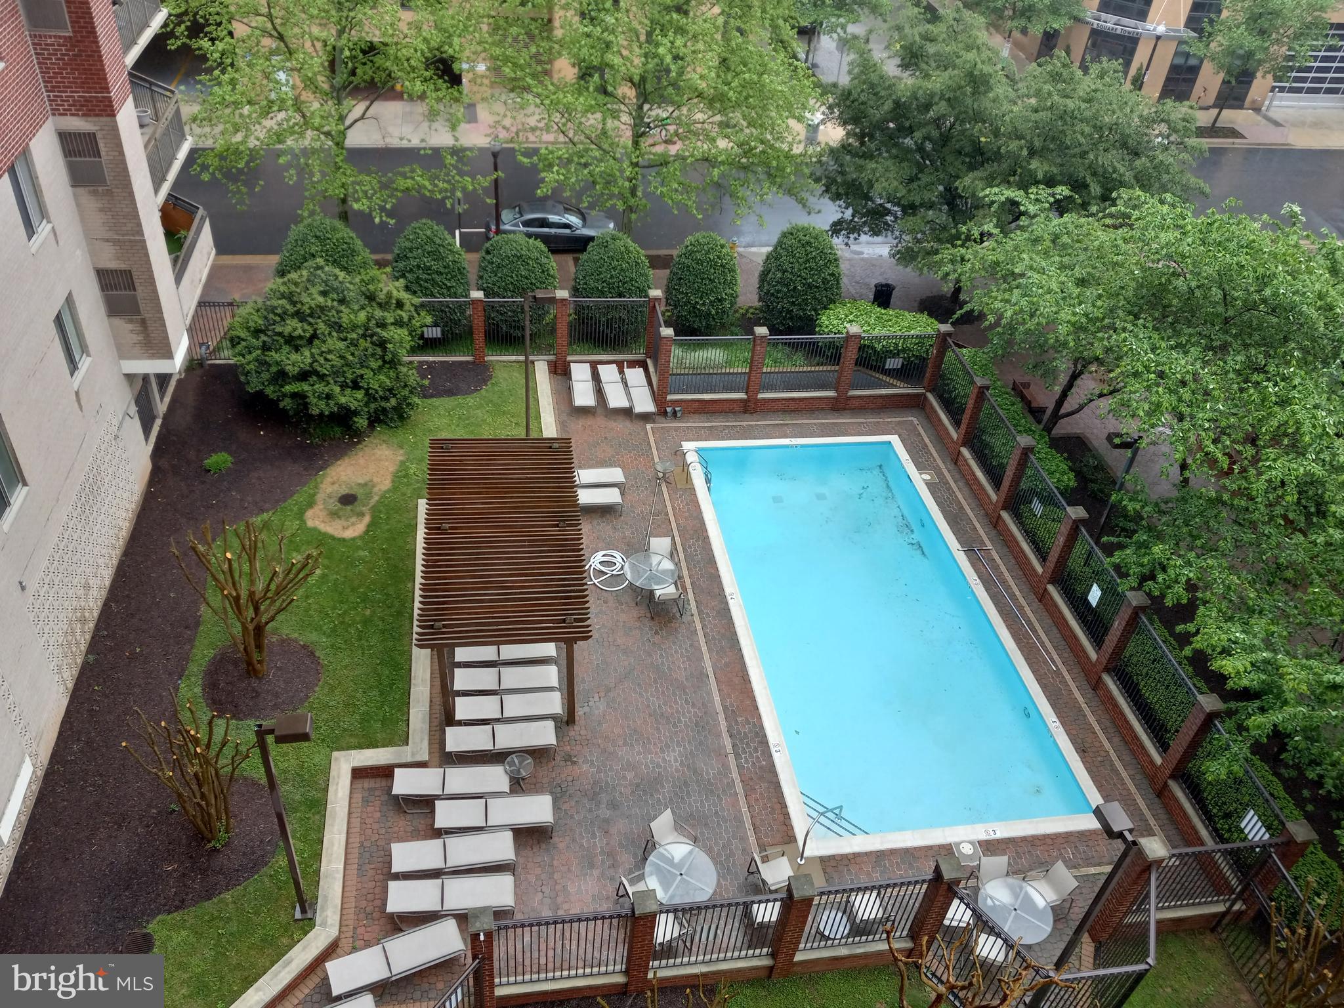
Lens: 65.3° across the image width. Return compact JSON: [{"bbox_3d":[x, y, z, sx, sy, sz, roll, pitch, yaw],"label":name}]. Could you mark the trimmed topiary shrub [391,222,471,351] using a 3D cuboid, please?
[{"bbox_3d":[-7.186,-6.744,31.344,2.380,3.400,2.380,-2,39,-10],"label":"trimmed topiary shrub"}]

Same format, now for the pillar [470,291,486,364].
[{"bbox_3d":[-5.330,-4.857,28.957,0.340,2.100,0.340,-2,40,-10],"label":"pillar"}]

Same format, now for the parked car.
[{"bbox_3d":[-4.417,-10.298,38.691,4.840,1.460,1.840,-2,39,-10],"label":"parked car"}]

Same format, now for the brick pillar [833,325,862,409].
[{"bbox_3d":[4.922,-3.776,29.540,0.380,2.530,0.380,-2,39,-10],"label":"brick pillar"}]

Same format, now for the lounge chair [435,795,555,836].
[{"bbox_3d":[-3.141,5.525,18.531,2.040,0.420,0.650,-1,39,-8],"label":"lounge chair"}]

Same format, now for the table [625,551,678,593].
[{"bbox_3d":[-0.477,1.754,23.356,1.210,0.720,1.210,-2,39,-10],"label":"table"}]

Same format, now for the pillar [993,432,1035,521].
[{"bbox_3d":[8.240,-0.484,25.406,0.349,2.525,0.349,-2,40,-10],"label":"pillar"}]

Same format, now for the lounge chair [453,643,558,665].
[{"bbox_3d":[-3.407,3.125,21.531,2.050,0.400,0.630,-1,39,-8],"label":"lounge chair"}]

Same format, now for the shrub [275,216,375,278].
[{"bbox_3d":[-9.844,-6.362,29.641,2.800,3.300,2.800,-2,40,-10],"label":"shrub"}]

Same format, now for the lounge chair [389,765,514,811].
[{"bbox_3d":[-3.948,5.083,18.831,2.040,0.400,0.640,1,38,-6],"label":"lounge chair"}]

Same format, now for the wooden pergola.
[{"bbox_3d":[-3.433,1.522,21.514,3.120,2.800,6.000,-1,40,-8],"label":"wooden pergola"}]

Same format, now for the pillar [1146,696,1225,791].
[{"bbox_3d":[9.493,4.494,19.400,0.349,2.525,0.349,-2,40,-10],"label":"pillar"}]

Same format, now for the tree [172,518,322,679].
[{"bbox_3d":[-7.668,2.139,19.457,2.400,2.850,2.500,-2,39,-10],"label":"tree"}]

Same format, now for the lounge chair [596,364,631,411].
[{"bbox_3d":[-1.629,-3.100,29.094,0.644,0.476,2.031,-5,40,-13],"label":"lounge chair"}]

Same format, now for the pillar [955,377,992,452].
[{"bbox_3d":[7.823,-2.144,27.408,0.349,2.525,0.349,-2,40,-10],"label":"pillar"}]

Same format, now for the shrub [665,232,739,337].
[{"bbox_3d":[0.984,-7.090,33.214,2.300,3.020,2.300,-2,39,-10],"label":"shrub"}]

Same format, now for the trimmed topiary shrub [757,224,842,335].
[{"bbox_3d":[4.109,-7.331,33.376,2.616,3.121,2.616,-2,40,-10],"label":"trimmed topiary shrub"}]

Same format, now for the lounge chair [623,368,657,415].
[{"bbox_3d":[-0.913,-2.971,29.020,0.644,0.476,2.031,-3,40,-11],"label":"lounge chair"}]

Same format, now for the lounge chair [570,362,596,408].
[{"bbox_3d":[-2.475,-3.140,29.042,0.644,0.476,2.031,-2,39,-9],"label":"lounge chair"}]

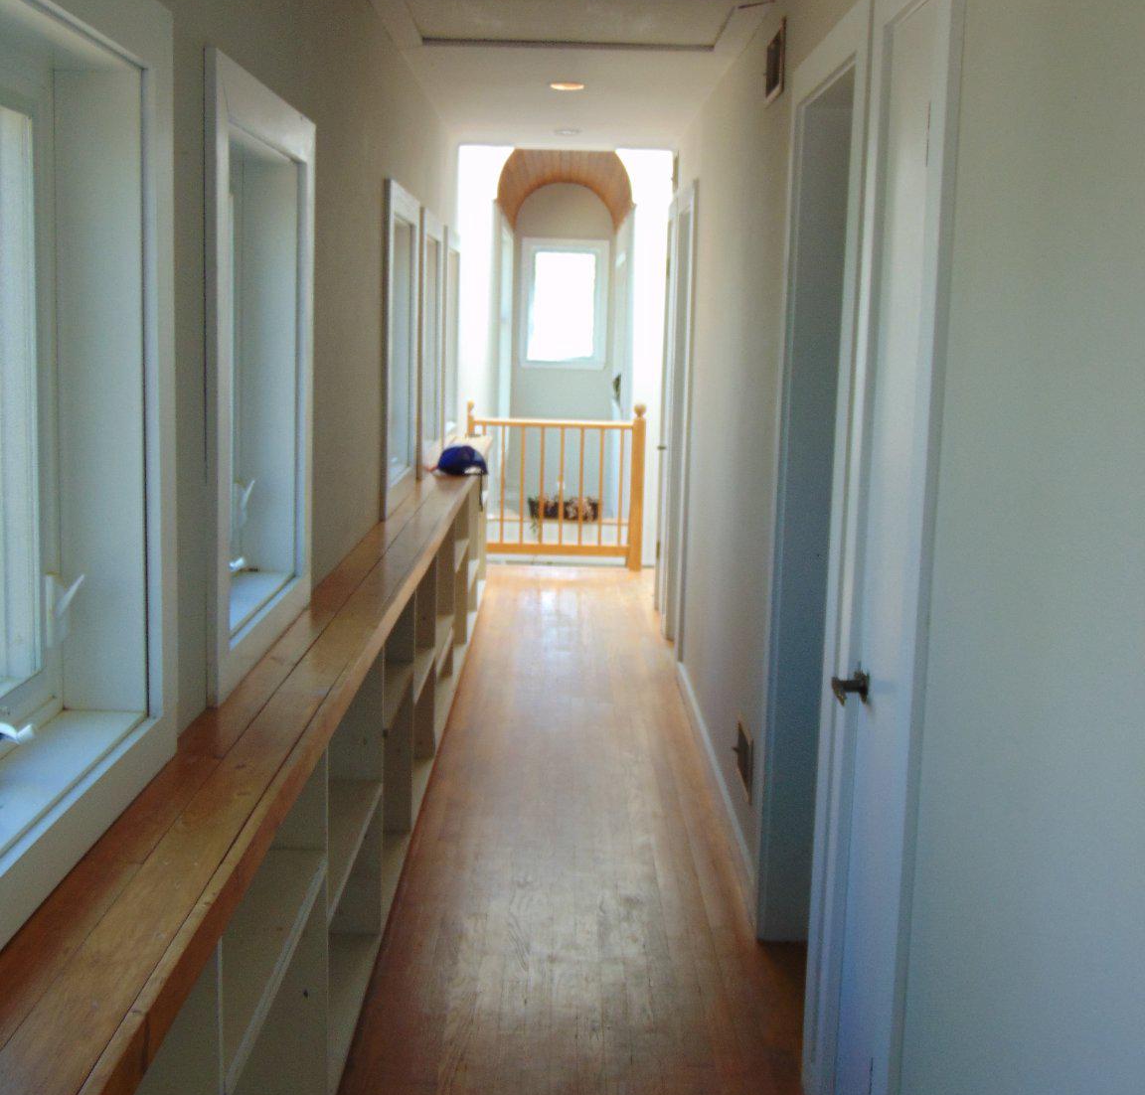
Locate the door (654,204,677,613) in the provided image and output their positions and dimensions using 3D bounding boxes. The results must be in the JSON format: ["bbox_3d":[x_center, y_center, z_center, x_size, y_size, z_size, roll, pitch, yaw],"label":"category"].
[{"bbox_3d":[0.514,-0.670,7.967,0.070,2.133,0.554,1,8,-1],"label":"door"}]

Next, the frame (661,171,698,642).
[{"bbox_3d":[0.550,-0.564,7.177,0.140,2.153,0.978,1,8,-1],"label":"frame"}]

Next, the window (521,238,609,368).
[{"bbox_3d":[-0.065,-2.058,13.052,0.730,1.075,0.130,1,8,-1],"label":"window"}]

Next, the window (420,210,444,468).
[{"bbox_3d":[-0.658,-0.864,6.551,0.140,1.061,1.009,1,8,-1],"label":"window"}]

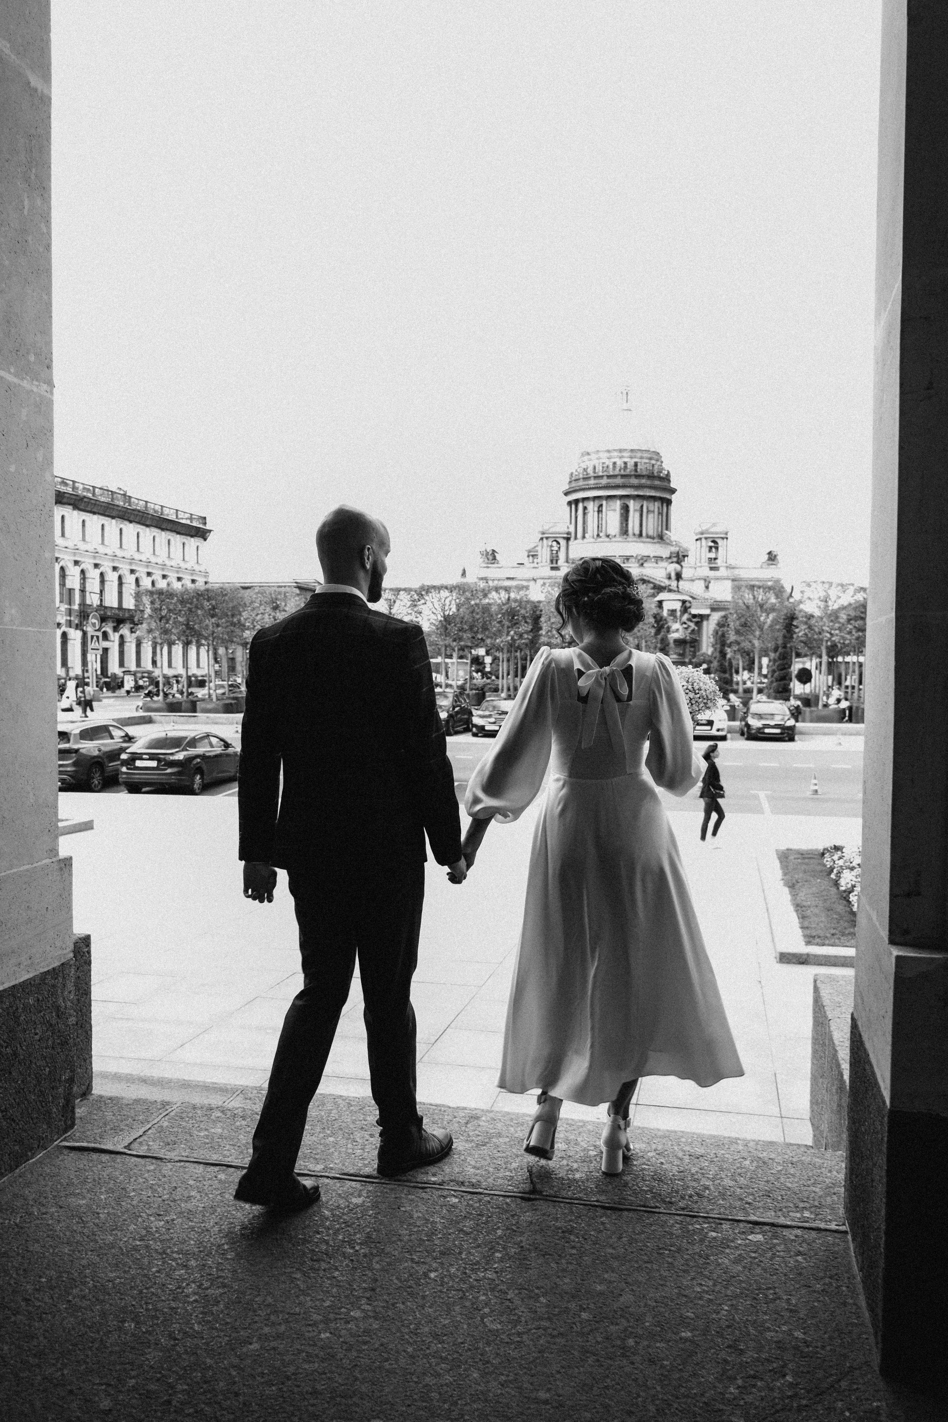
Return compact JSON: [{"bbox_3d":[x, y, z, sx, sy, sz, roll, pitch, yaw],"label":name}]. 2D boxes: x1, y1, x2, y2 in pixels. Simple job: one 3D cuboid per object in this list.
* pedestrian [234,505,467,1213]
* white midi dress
[{"bbox_3d":[-0.334,0.359,2.885,0.610,1.810,0.480,1,2,6],"label":"pedestrian"},{"bbox_3d":[0.355,0.446,2.915,0.740,1.240,0.500,1,2,9],"label":"white midi dress"}]

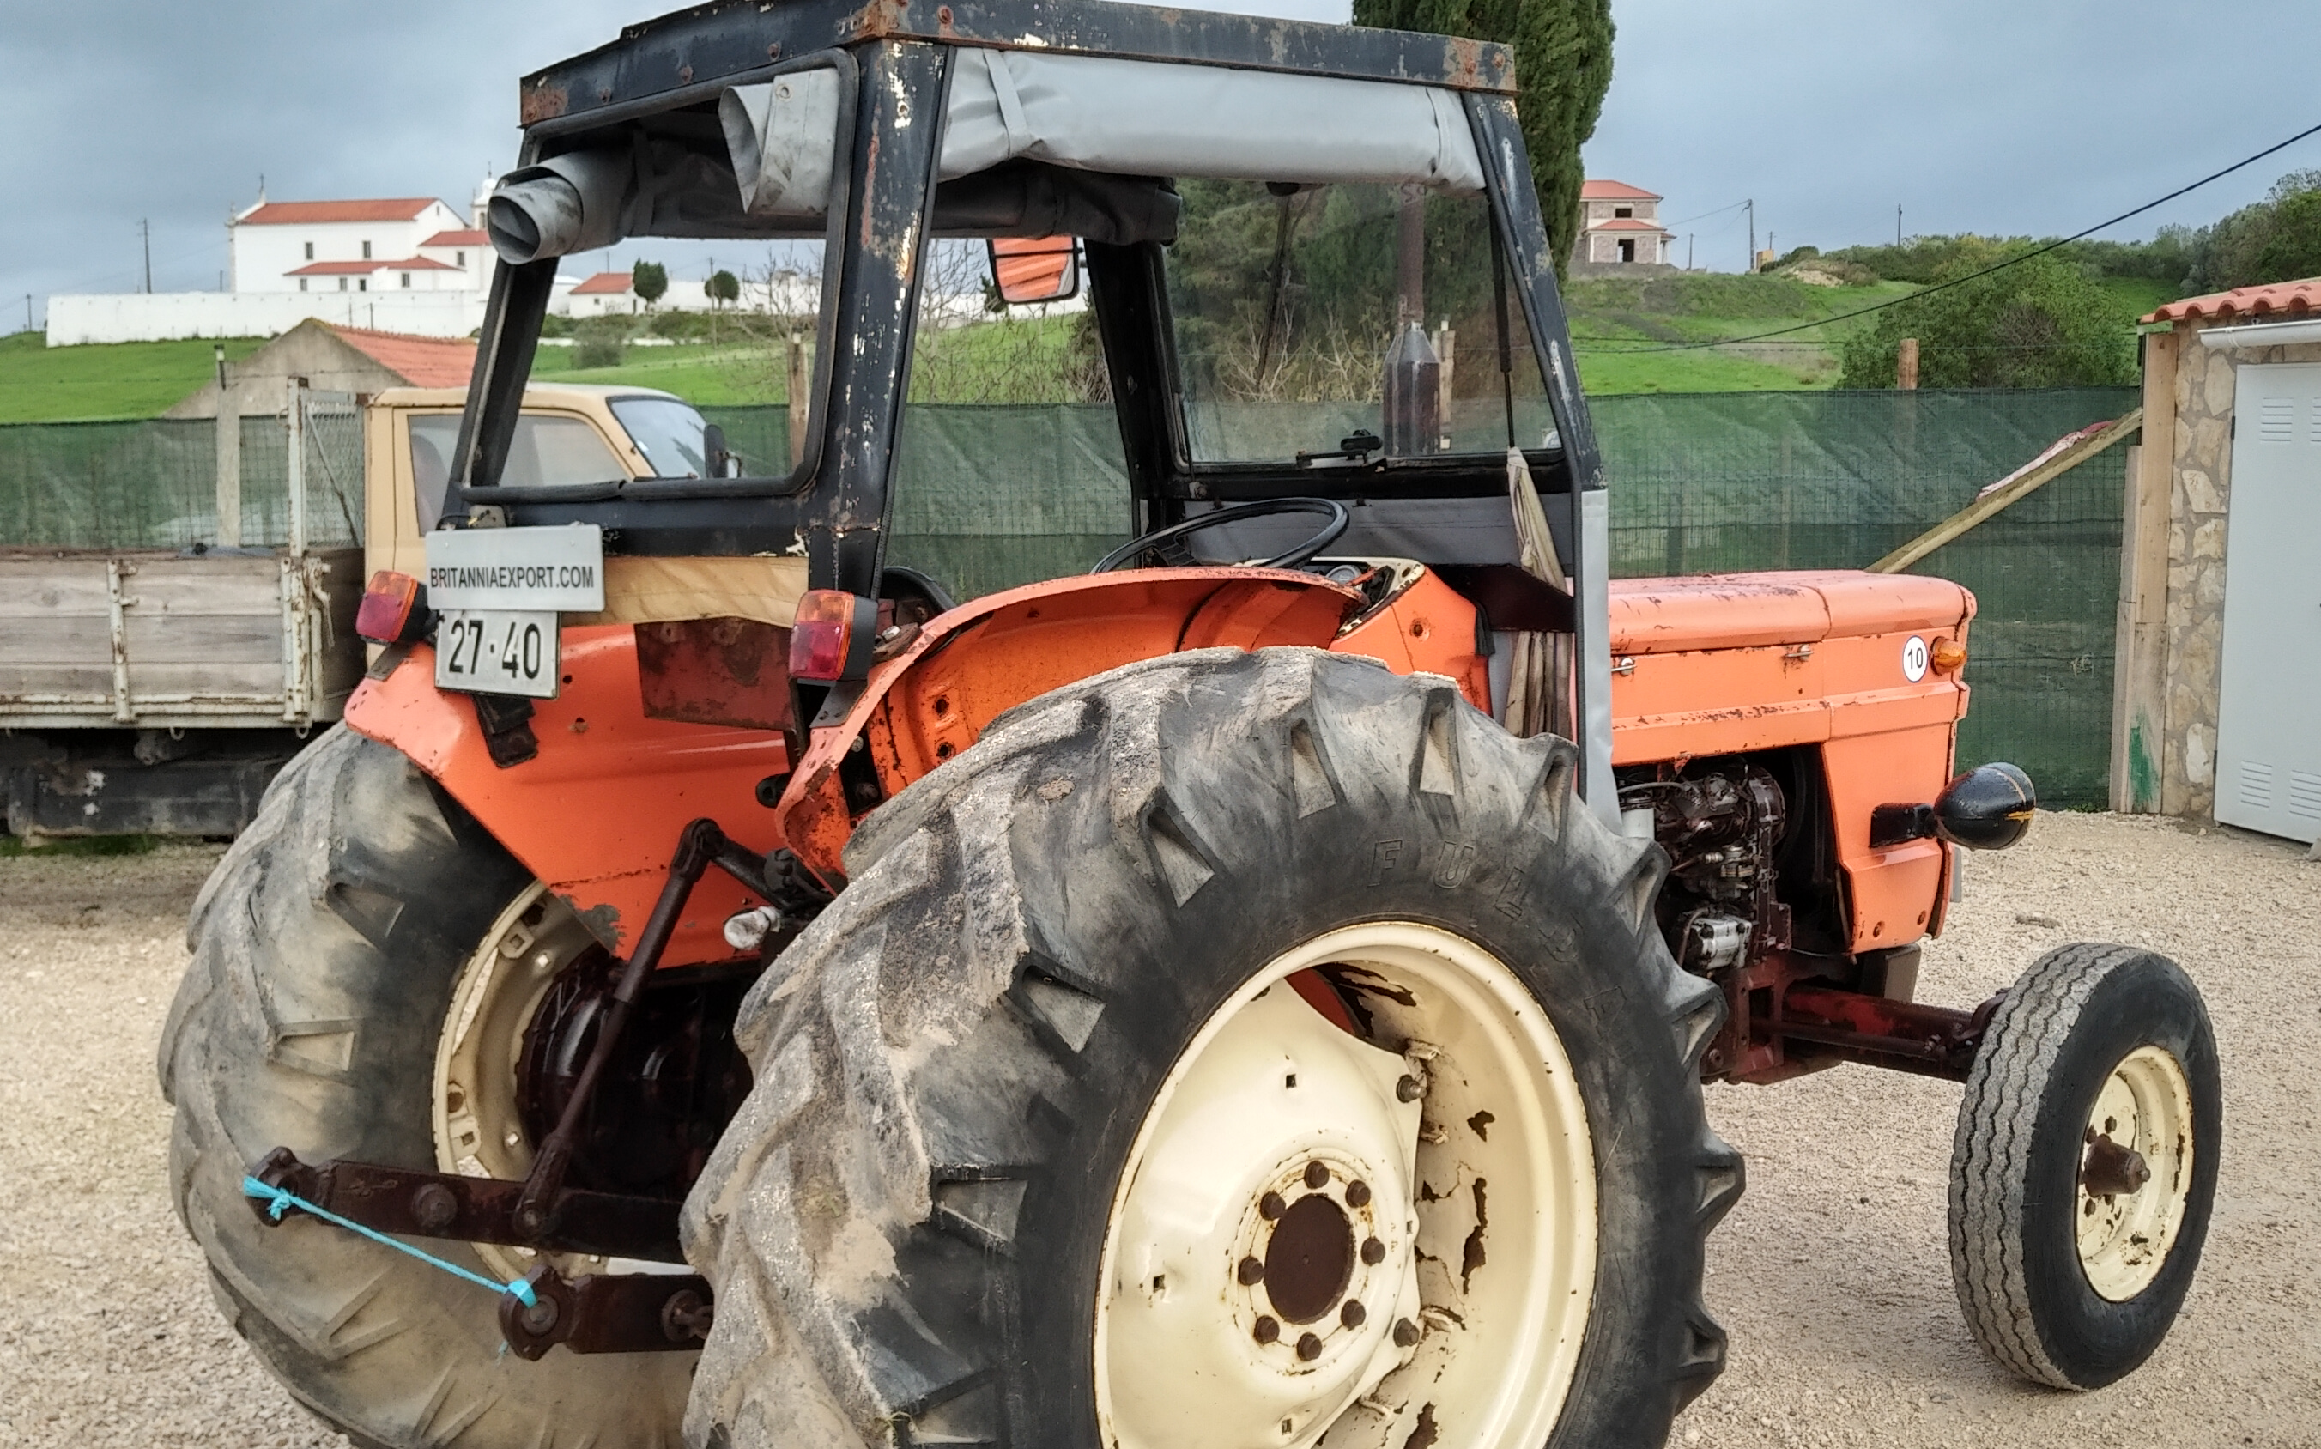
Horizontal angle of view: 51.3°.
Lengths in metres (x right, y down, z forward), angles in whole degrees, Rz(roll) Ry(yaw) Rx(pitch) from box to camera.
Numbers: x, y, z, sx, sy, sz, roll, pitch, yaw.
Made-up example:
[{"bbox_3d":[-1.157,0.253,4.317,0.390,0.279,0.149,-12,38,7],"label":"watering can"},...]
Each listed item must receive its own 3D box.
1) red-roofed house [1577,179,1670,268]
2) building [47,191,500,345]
[{"bbox_3d":[40.600,-45.700,220.000,11.000,8.200,10.000,0,4,6],"label":"red-roofed house"},{"bbox_3d":[-56.900,-29.600,157.000,26.000,9.500,12.000,0,4,9],"label":"building"}]

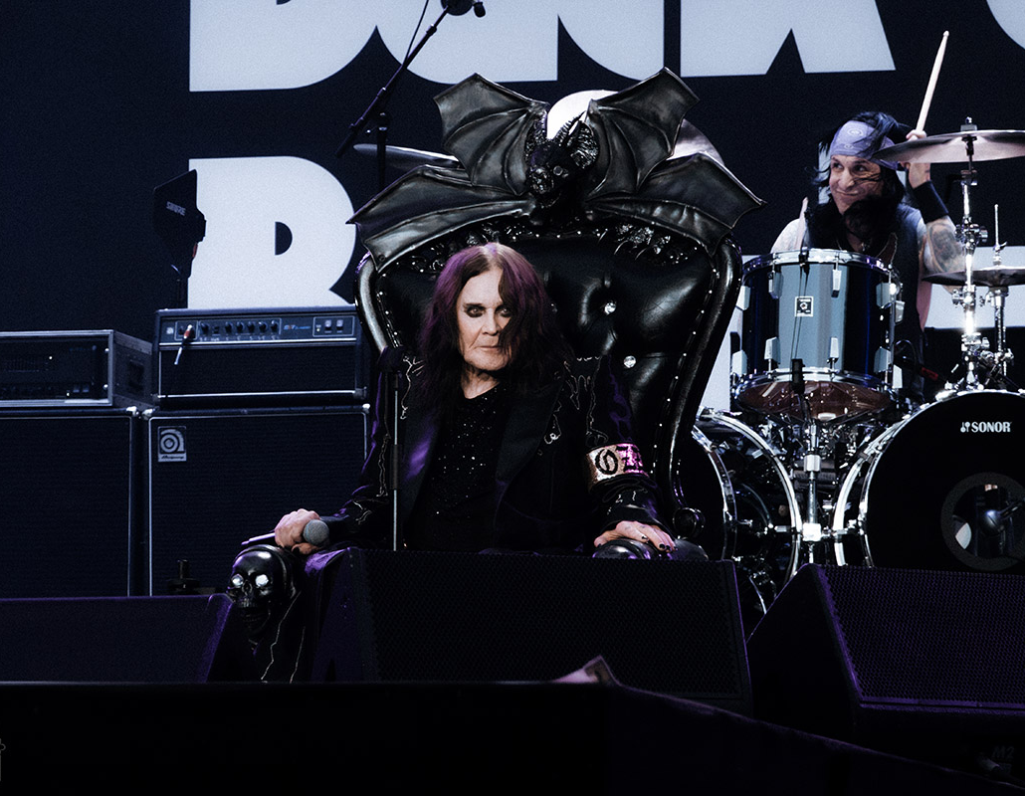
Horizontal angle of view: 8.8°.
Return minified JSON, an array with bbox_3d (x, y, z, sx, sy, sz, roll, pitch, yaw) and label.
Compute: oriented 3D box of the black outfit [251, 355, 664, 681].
[{"bbox_3d":[-0.085,0.355,13.090,0.680,0.870,0.740,-2,-5,20],"label":"black outfit"}]

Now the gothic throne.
[{"bbox_3d":[-0.020,0.137,13.320,0.920,1.620,0.820,-2,-5,21],"label":"gothic throne"}]

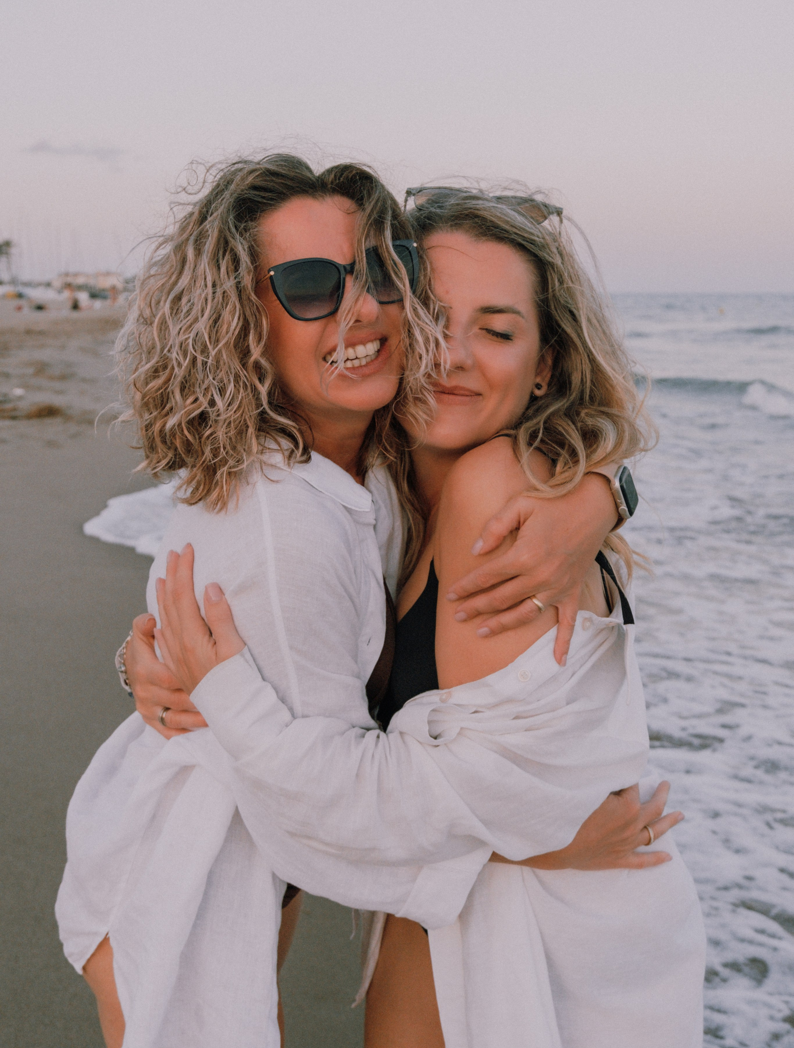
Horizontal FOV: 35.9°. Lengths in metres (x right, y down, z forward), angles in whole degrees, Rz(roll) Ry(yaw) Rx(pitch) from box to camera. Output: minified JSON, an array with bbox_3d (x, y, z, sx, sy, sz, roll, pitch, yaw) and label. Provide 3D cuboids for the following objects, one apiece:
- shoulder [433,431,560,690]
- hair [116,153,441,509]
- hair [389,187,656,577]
[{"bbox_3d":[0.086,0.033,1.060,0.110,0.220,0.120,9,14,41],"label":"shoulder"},{"bbox_3d":[-0.107,-0.175,1.110,0.275,0.320,0.250,-10,12,-26],"label":"hair"},{"bbox_3d":[0.117,-0.132,1.140,0.240,0.350,0.230,9,11,21],"label":"hair"}]

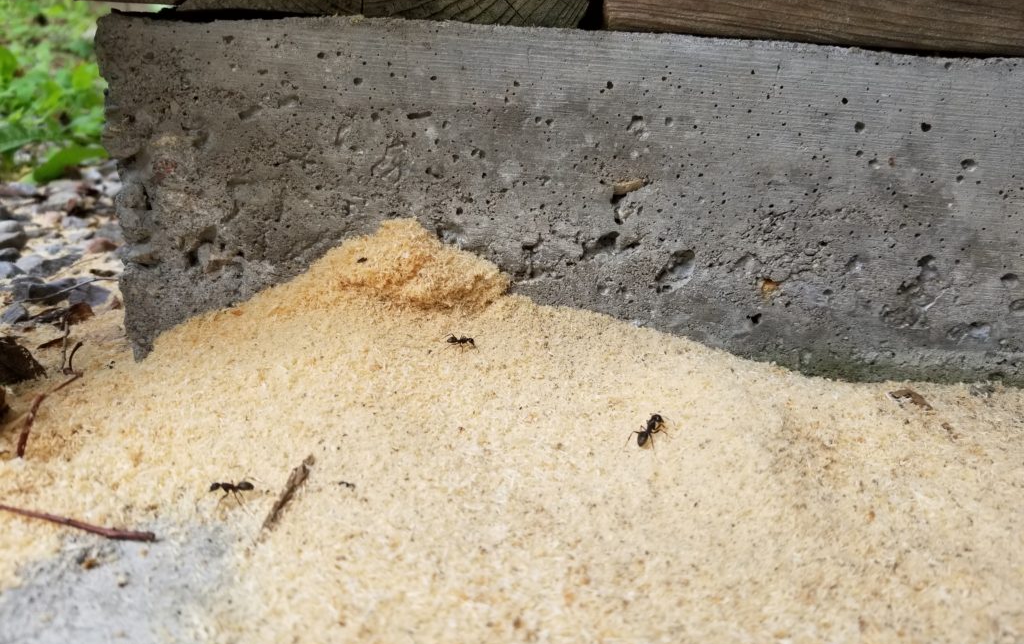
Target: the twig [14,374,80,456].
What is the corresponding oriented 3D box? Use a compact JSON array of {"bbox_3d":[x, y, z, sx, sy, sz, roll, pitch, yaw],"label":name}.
[{"bbox_3d":[-0.139,0.027,0.229,0.007,0.004,0.045,-2,24,-13],"label":"twig"}]

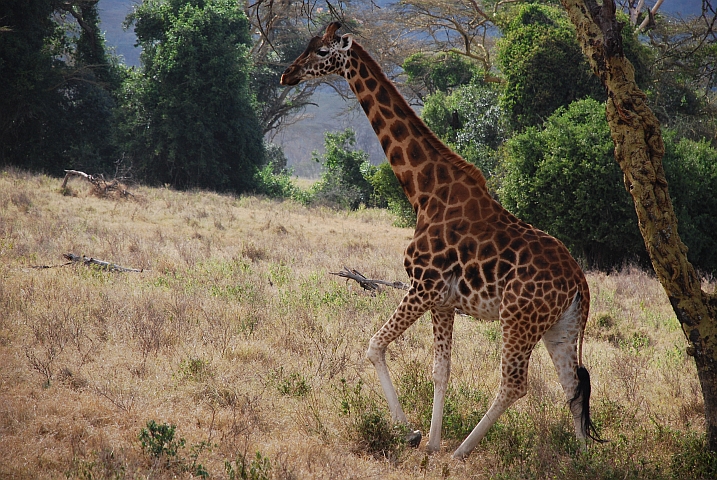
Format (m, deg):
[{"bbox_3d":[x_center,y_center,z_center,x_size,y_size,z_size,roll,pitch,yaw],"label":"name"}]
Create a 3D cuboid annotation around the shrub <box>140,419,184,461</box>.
[{"bbox_3d":[-2.054,2.091,42.000,0.480,0.420,0.450,0,0,0],"label":"shrub"}]

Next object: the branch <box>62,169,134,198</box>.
[{"bbox_3d":[-5.680,-1.234,88.000,1.600,0.660,0.800,0,0,0],"label":"branch"}]

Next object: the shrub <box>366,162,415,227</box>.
[{"bbox_3d":[0.804,-1.017,90.000,1.350,1.450,1.300,0,0,0],"label":"shrub"}]

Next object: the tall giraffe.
[{"bbox_3d":[0.875,0.005,43.000,3.350,4.650,0.900,0,0,10],"label":"tall giraffe"}]

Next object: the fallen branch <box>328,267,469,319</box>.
[{"bbox_3d":[0.688,0.844,66.000,2.300,0.800,0.700,0,0,0],"label":"fallen branch"}]

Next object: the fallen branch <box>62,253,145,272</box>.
[{"bbox_3d":[-4.195,0.369,66.000,1.350,0.330,0.350,0,0,0],"label":"fallen branch"}]

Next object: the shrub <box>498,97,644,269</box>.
[{"bbox_3d":[4.230,-1.122,80.000,3.000,3.400,2.800,0,0,0],"label":"shrub"}]

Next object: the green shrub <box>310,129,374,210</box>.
[{"bbox_3d":[-0.377,-1.663,95.000,1.550,1.950,1.400,0,0,0],"label":"green shrub"}]

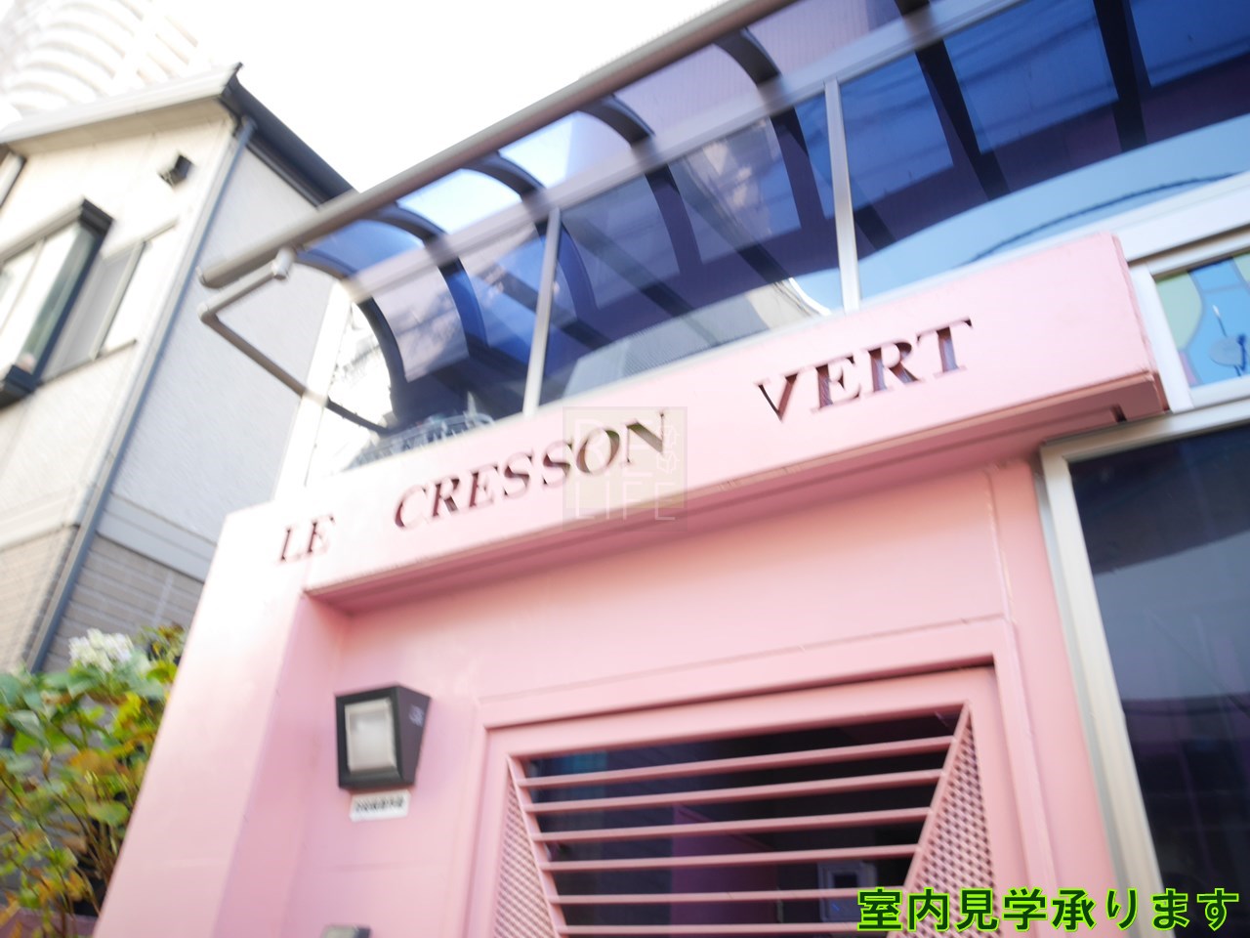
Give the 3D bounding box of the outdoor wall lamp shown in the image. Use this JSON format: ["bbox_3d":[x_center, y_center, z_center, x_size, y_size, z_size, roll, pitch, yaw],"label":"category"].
[{"bbox_3d":[-0.486,0.525,1.968,0.164,0.168,0.093,-15,-37,27],"label":"outdoor wall lamp"}]

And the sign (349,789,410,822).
[{"bbox_3d":[-0.473,0.644,1.936,0.151,0.051,0.010,-15,-37,27],"label":"sign"}]

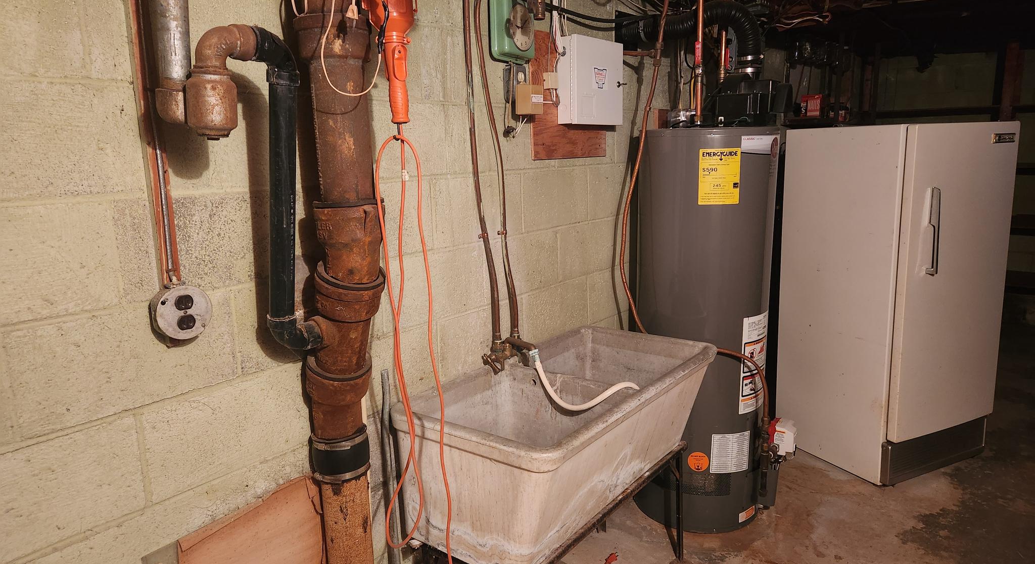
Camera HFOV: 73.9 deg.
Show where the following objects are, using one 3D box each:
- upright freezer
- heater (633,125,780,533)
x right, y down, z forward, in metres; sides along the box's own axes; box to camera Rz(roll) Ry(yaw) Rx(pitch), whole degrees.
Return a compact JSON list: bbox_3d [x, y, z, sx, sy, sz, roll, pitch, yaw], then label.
[{"bbox_3d":[1.744,0.053,3.243,0.702,1.532,0.647,-7,12,-26],"label":"upright freezer"},{"bbox_3d":[0.732,0.169,2.747,0.505,1.530,0.505,3,12,19],"label":"heater"}]

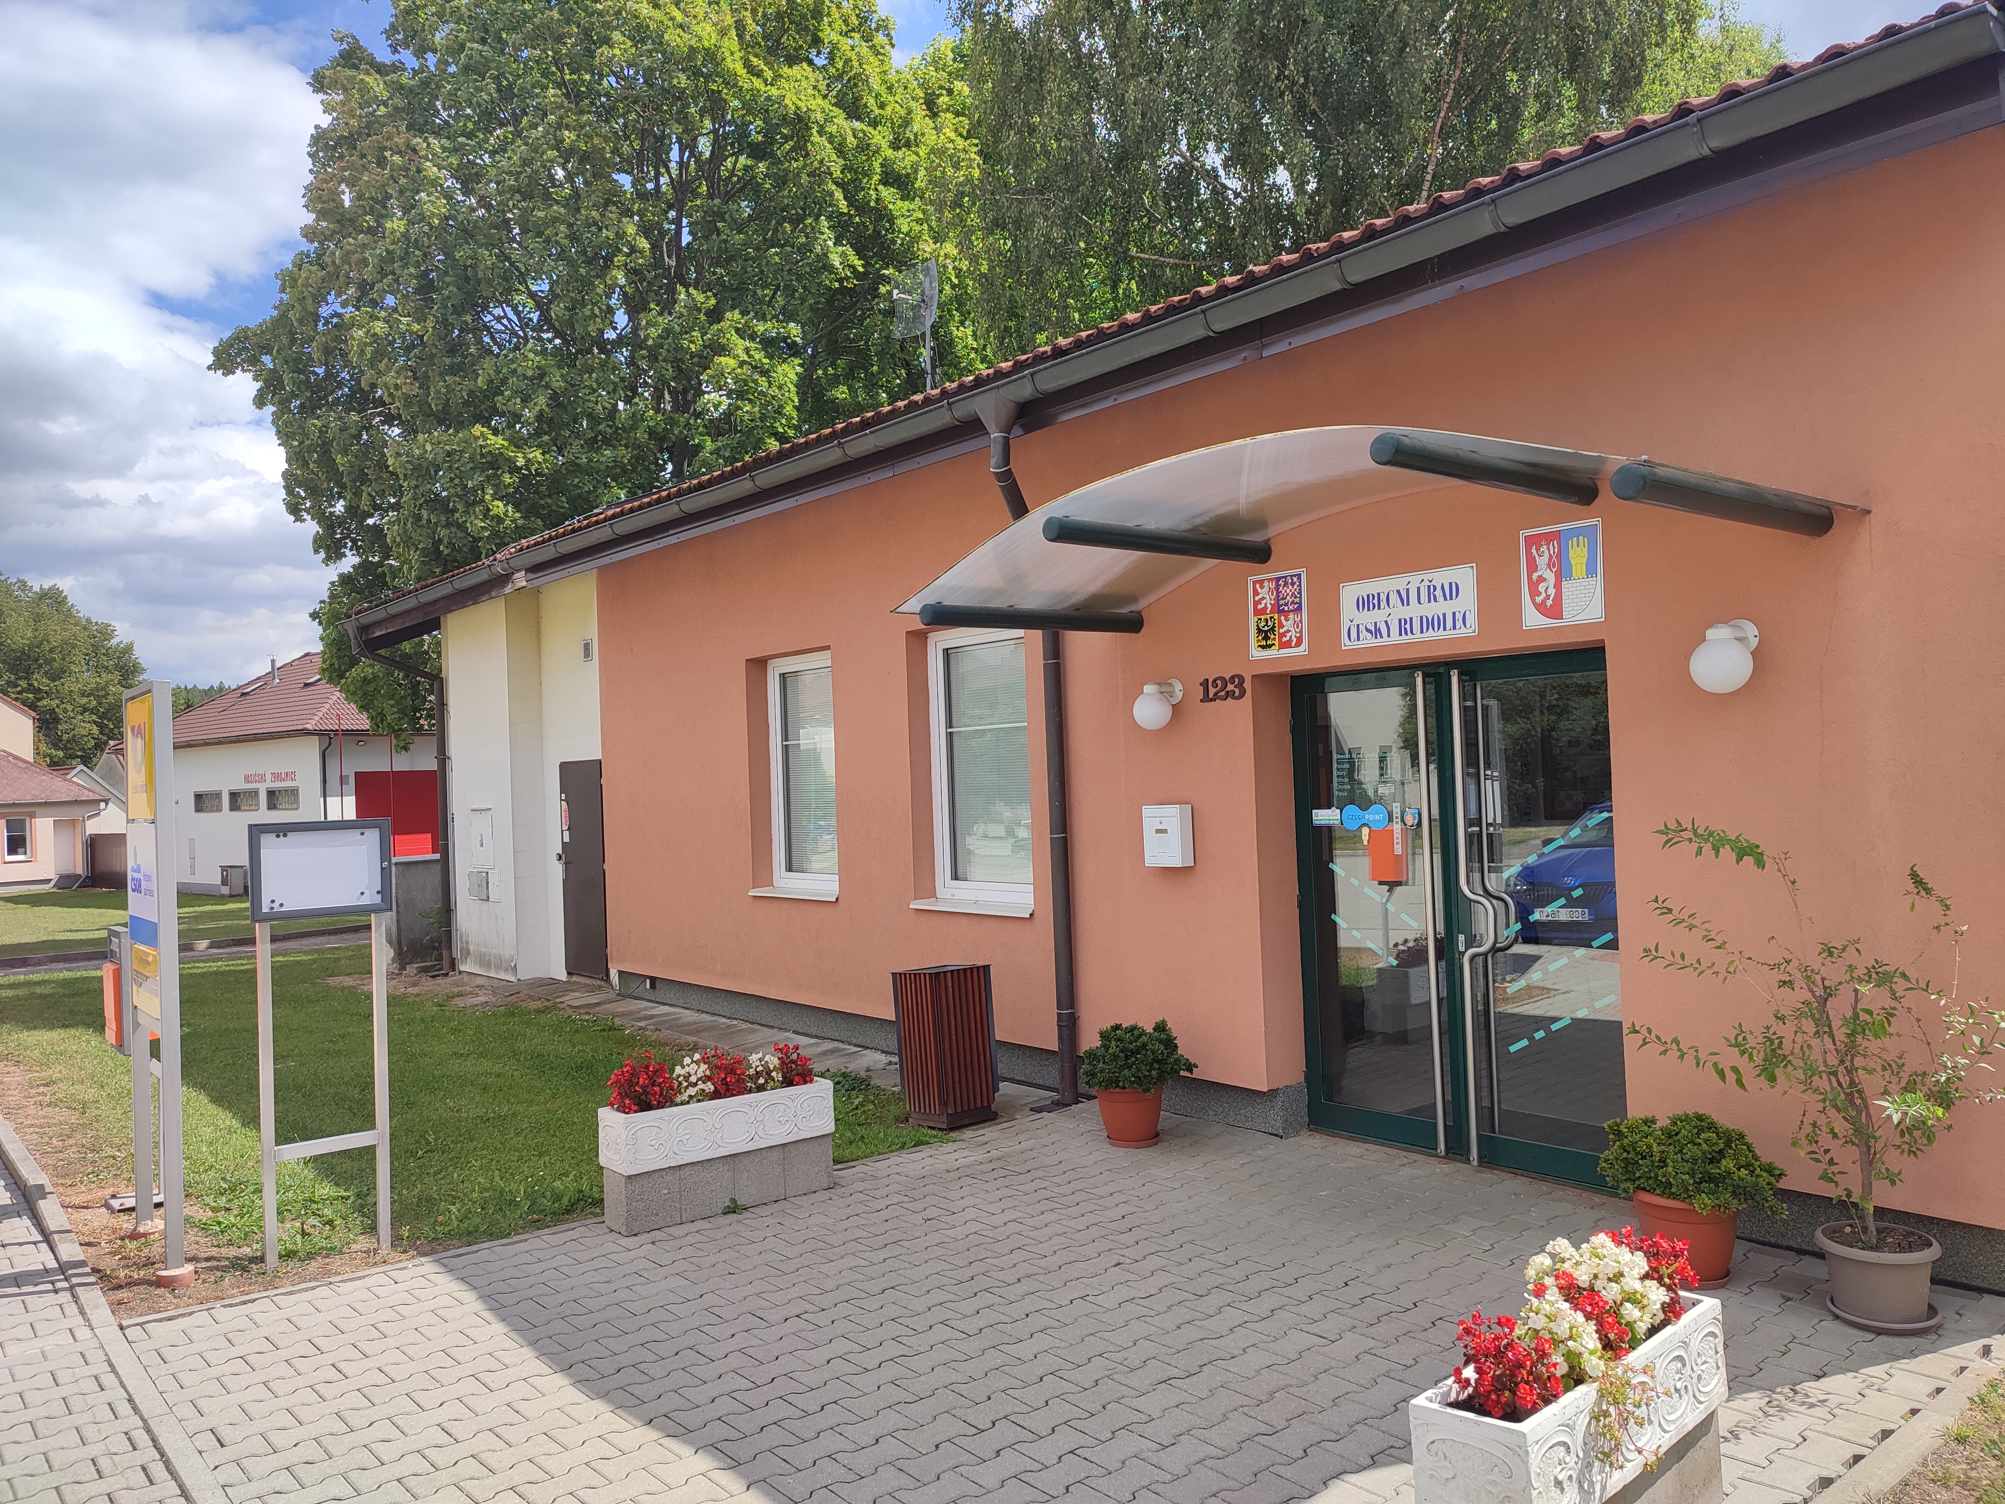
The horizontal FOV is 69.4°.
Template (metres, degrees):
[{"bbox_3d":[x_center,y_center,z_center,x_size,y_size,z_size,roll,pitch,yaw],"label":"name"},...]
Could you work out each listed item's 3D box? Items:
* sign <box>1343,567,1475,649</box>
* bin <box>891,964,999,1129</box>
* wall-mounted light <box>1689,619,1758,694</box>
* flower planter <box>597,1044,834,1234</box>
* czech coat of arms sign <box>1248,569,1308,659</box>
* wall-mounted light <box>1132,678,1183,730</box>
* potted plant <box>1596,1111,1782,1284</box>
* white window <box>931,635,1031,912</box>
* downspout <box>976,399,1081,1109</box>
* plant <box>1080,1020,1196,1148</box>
[{"bbox_3d":[1.794,-0.637,6.444,0.015,0.296,0.706,-1,-1,-39],"label":"sign"},{"bbox_3d":[-0.300,1.565,7.822,0.383,0.806,0.388,-1,-1,-39],"label":"bin"},{"bbox_3d":[2.623,-0.344,5.233,0.285,0.270,0.205,-1,-1,-39],"label":"wall-mounted light"},{"bbox_3d":[-1.216,1.626,6.275,1.000,0.680,0.246,-1,-1,-39],"label":"flower planter"},{"bbox_3d":[1.331,-0.664,7.020,0.020,0.404,0.356,-1,-1,-39],"label":"czech coat of arms sign"},{"bbox_3d":[0.799,-0.246,7.476,0.273,0.273,0.204,-1,-1,-39],"label":"wall-mounted light"},{"bbox_3d":[2.378,1.536,5.029,0.606,0.550,0.633,-1,-1,-39],"label":"potted plant"},{"bbox_3d":[-0.061,0.065,9.091,0.099,1.740,1.173,-1,-1,-39],"label":"white window"},{"bbox_3d":[0.168,0.011,8.037,0.460,3.910,0.270,-1,-1,-39],"label":"downspout"},{"bbox_3d":[0.655,1.622,7.123,0.513,0.584,0.541,-2,-1,0],"label":"plant"}]

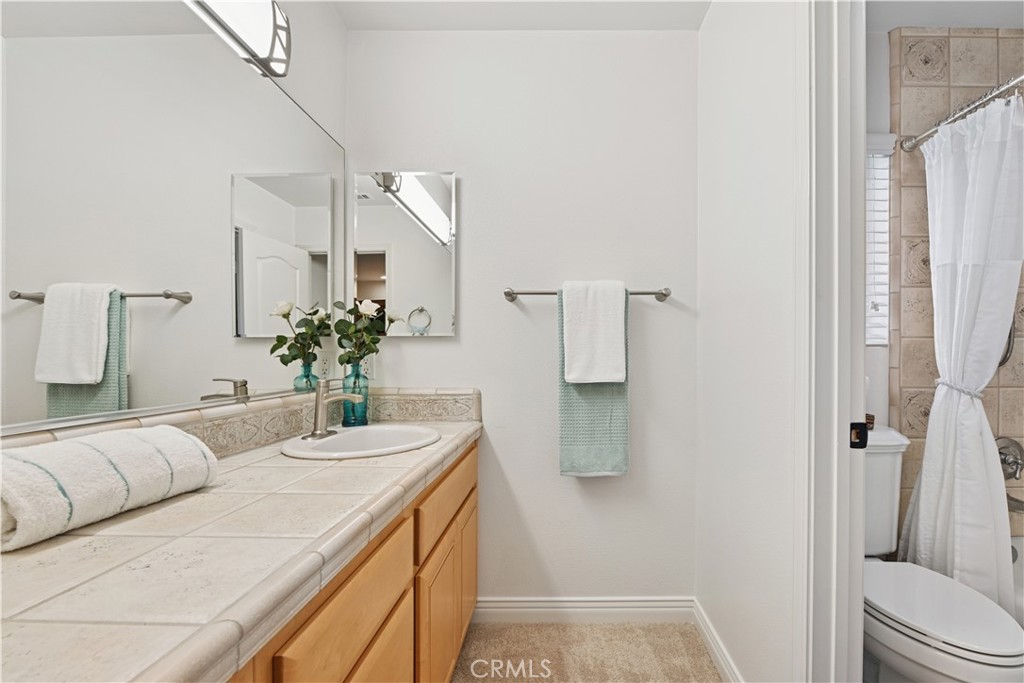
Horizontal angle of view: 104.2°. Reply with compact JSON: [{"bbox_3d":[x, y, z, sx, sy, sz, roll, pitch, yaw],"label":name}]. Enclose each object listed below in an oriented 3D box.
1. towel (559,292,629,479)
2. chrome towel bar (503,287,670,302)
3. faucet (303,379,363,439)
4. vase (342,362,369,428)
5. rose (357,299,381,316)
[{"bbox_3d":[0.320,0.162,1.560,0.272,0.733,0.062,0,-1,0],"label":"towel"},{"bbox_3d":[0.301,-0.185,1.592,0.654,0.049,0.095,0,-1,0],"label":"chrome towel bar"},{"bbox_3d":[-0.550,0.210,1.260,0.170,0.182,0.150,0,-1,3],"label":"faucet"},{"bbox_3d":[-0.606,0.211,1.545,0.097,0.243,0.097,0,-1,0],"label":"vase"},{"bbox_3d":[-0.540,-0.128,1.500,0.085,0.066,0.083,0,-1,0],"label":"rose"}]

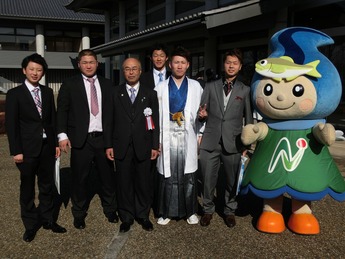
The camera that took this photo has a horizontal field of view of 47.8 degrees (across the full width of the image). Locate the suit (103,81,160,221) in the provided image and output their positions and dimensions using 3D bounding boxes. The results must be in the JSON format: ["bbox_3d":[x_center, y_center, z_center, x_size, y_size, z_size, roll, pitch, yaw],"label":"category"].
[{"bbox_3d":[-0.392,0.243,3.808,0.501,1.387,0.330,0,7,-4],"label":"suit"}]

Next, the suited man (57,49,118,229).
[{"bbox_3d":[-0.859,0.084,3.930,0.556,1.755,0.400,-1,7,-12],"label":"suited man"}]

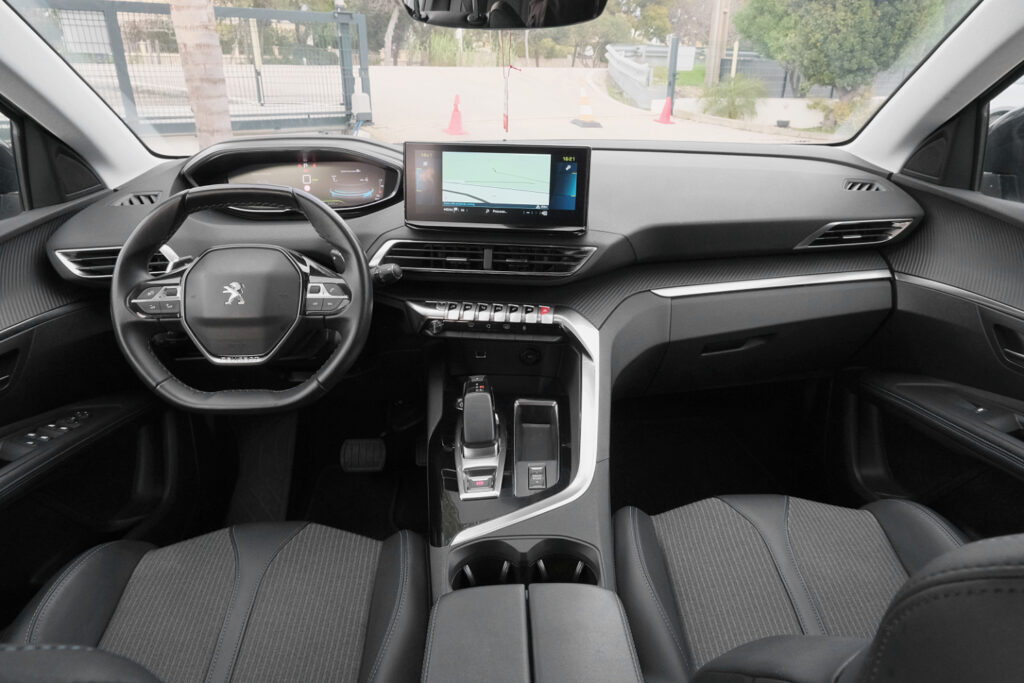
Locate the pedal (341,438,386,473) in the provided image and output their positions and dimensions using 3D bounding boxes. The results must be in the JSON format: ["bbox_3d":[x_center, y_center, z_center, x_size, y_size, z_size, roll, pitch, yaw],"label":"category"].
[{"bbox_3d":[-0.331,0.256,1.468,0.102,0.072,0.030,-1,-9,-1],"label":"pedal"}]

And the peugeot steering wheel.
[{"bbox_3d":[-0.366,-0.059,0.915,0.353,0.315,0.105,-1,1,-1],"label":"peugeot steering wheel"}]

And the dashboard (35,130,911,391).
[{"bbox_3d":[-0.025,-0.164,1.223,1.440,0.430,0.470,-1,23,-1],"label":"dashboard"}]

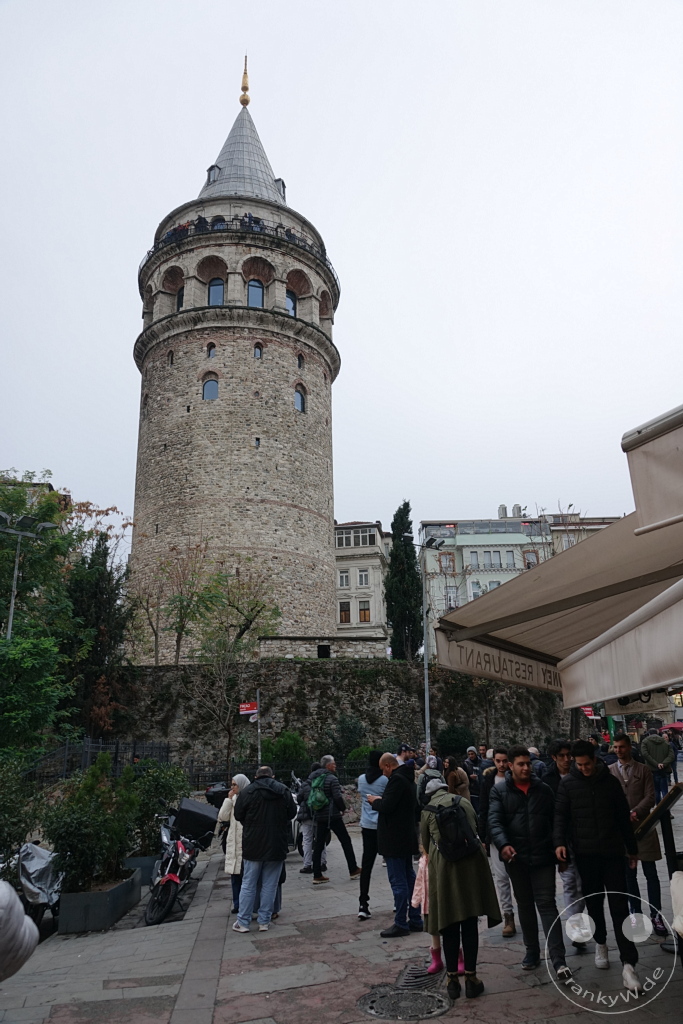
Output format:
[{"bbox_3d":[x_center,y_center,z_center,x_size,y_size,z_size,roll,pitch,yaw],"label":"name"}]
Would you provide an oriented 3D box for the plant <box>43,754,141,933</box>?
[{"bbox_3d":[-3.151,4.277,9.462,0.850,1.950,1.950,0,-18,-4],"label":"plant"}]

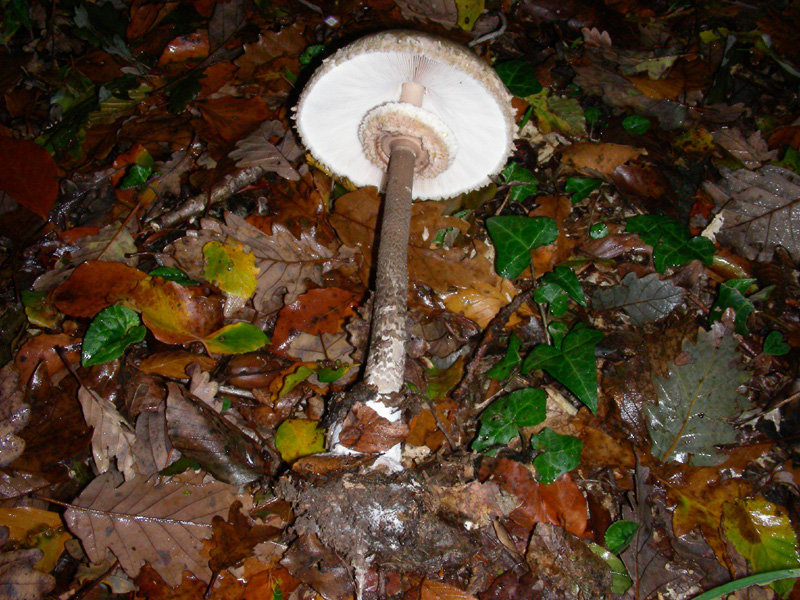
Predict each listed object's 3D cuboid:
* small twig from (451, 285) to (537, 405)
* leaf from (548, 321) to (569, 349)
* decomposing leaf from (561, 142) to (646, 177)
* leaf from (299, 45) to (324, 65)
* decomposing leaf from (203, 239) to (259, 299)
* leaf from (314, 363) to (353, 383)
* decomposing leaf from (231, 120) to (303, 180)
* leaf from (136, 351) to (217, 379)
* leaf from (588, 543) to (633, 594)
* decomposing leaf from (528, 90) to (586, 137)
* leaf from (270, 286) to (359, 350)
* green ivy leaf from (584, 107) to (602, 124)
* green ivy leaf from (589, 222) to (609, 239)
[{"bbox_3d":[0.062,0.026,0.558,0.014,0.016,0.115,23,49,21],"label":"small twig"},{"bbox_3d":[0.104,0.023,0.580,0.013,0.008,0.023,10,51,9],"label":"leaf"},{"bbox_3d":[0.164,-0.113,0.701,0.070,0.018,0.040,-2,45,-2],"label":"decomposing leaf"},{"bbox_3d":[-0.074,-0.212,0.756,0.026,0.006,0.021,-25,59,-17],"label":"leaf"},{"bbox_3d":[-0.119,-0.022,0.623,0.038,0.009,0.059,-20,57,-13],"label":"decomposing leaf"},{"bbox_3d":[-0.042,0.048,0.574,0.026,0.006,0.012,-14,56,-10],"label":"leaf"},{"bbox_3d":[-0.105,-0.117,0.705,0.056,0.017,0.078,-24,50,-22],"label":"decomposing leaf"},{"bbox_3d":[-0.143,0.042,0.565,0.046,0.012,0.018,6,50,5],"label":"leaf"},{"bbox_3d":[0.120,0.152,0.501,0.014,0.008,0.031,-23,58,-15],"label":"leaf"},{"bbox_3d":[0.154,-0.178,0.846,0.061,0.015,0.082,-23,49,-21],"label":"decomposing leaf"},{"bbox_3d":[-0.056,0.013,0.577,0.070,0.014,0.048,-32,53,-28],"label":"leaf"},{"bbox_3d":[0.188,-0.179,0.854,0.017,0.006,0.031,6,45,6],"label":"green ivy leaf"},{"bbox_3d":[0.146,-0.051,0.643,0.014,0.004,0.013,-13,56,-9],"label":"green ivy leaf"}]

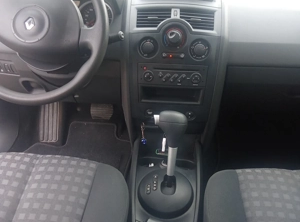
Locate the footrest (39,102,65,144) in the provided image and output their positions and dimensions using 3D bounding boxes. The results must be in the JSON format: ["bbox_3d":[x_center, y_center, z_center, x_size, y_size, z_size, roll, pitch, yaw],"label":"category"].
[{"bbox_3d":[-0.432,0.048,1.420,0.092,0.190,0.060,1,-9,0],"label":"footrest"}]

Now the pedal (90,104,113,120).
[{"bbox_3d":[-0.207,0.002,1.380,0.095,0.067,0.030,1,-1,0],"label":"pedal"}]

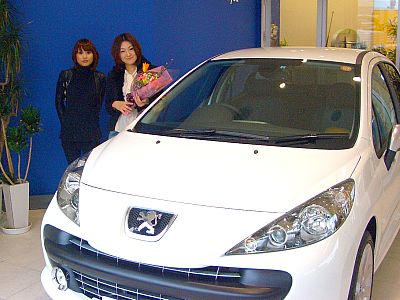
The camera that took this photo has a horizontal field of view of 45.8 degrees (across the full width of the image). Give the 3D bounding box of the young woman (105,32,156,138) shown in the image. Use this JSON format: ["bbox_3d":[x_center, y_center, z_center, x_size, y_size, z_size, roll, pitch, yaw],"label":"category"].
[{"bbox_3d":[-0.569,-0.160,4.058,0.480,1.639,0.340,-3,11,-8],"label":"young woman"}]

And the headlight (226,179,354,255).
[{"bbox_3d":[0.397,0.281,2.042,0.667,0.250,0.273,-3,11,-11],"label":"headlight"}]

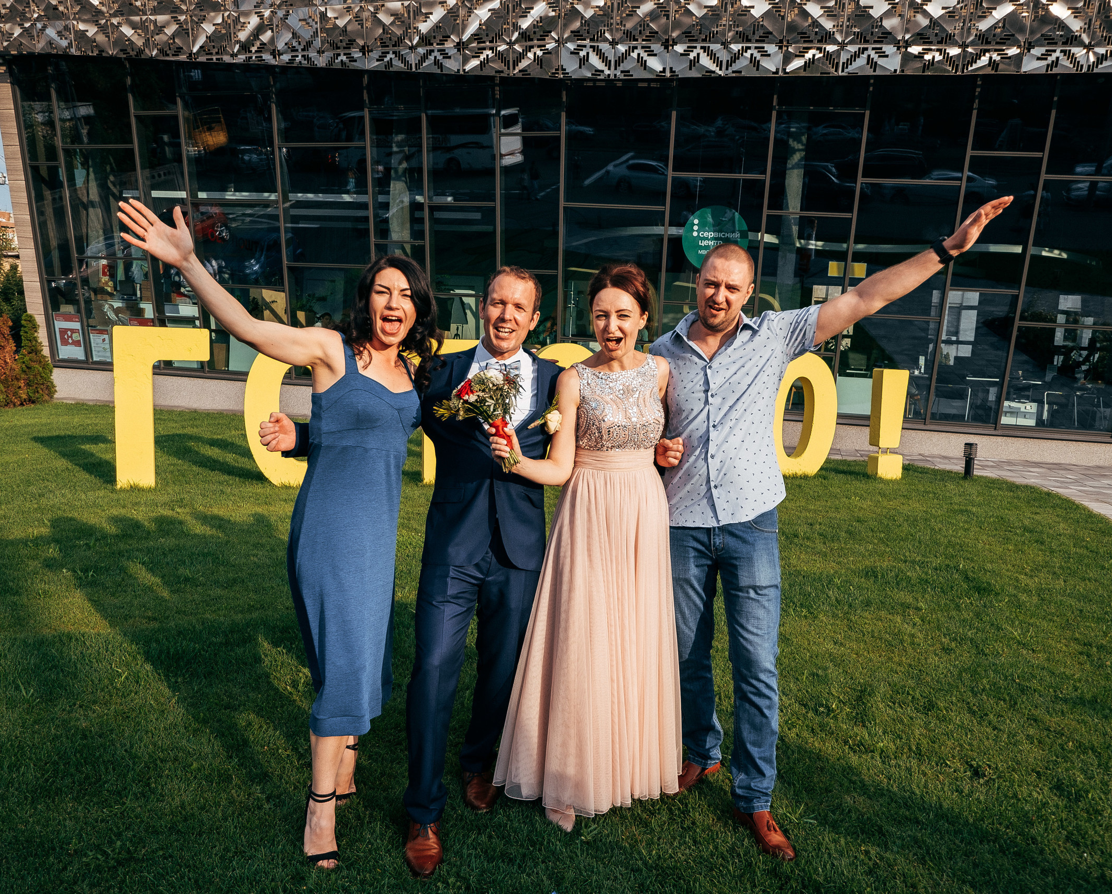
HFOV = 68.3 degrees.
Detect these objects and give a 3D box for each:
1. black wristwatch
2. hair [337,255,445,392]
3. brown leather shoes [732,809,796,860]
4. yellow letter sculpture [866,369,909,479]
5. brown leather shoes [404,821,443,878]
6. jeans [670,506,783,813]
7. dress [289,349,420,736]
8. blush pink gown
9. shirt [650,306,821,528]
[{"bbox_3d":[1.120,-0.568,2.370,0.039,0.067,0.062,-32,-3,5],"label":"black wristwatch"},{"bbox_3d":[-0.467,-0.346,2.320,0.290,0.390,0.260,3,6,-12],"label":"hair"},{"bbox_3d":[0.642,1.181,2.566,0.102,0.105,0.275,-1,8,-32],"label":"brown leather shoes"},{"bbox_3d":[4.500,-0.305,11.100,0.410,1.490,0.220,0,5,-14],"label":"yellow letter sculpture"},{"bbox_3d":[-0.386,1.120,2.410,0.110,0.115,0.300,3,5,-7],"label":"brown leather shoes"},{"bbox_3d":[0.522,0.667,2.691,0.390,0.970,0.370,4,7,9],"label":"jeans"},{"bbox_3d":[-0.607,0.270,2.450,0.400,1.150,0.310,1,7,-19],"label":"dress"},{"bbox_3d":[0.143,0.430,2.570,0.570,1.420,0.420,4,8,6],"label":"blush pink gown"},{"bbox_3d":[0.566,-0.110,2.571,0.530,0.680,0.300,4,7,9],"label":"shirt"}]

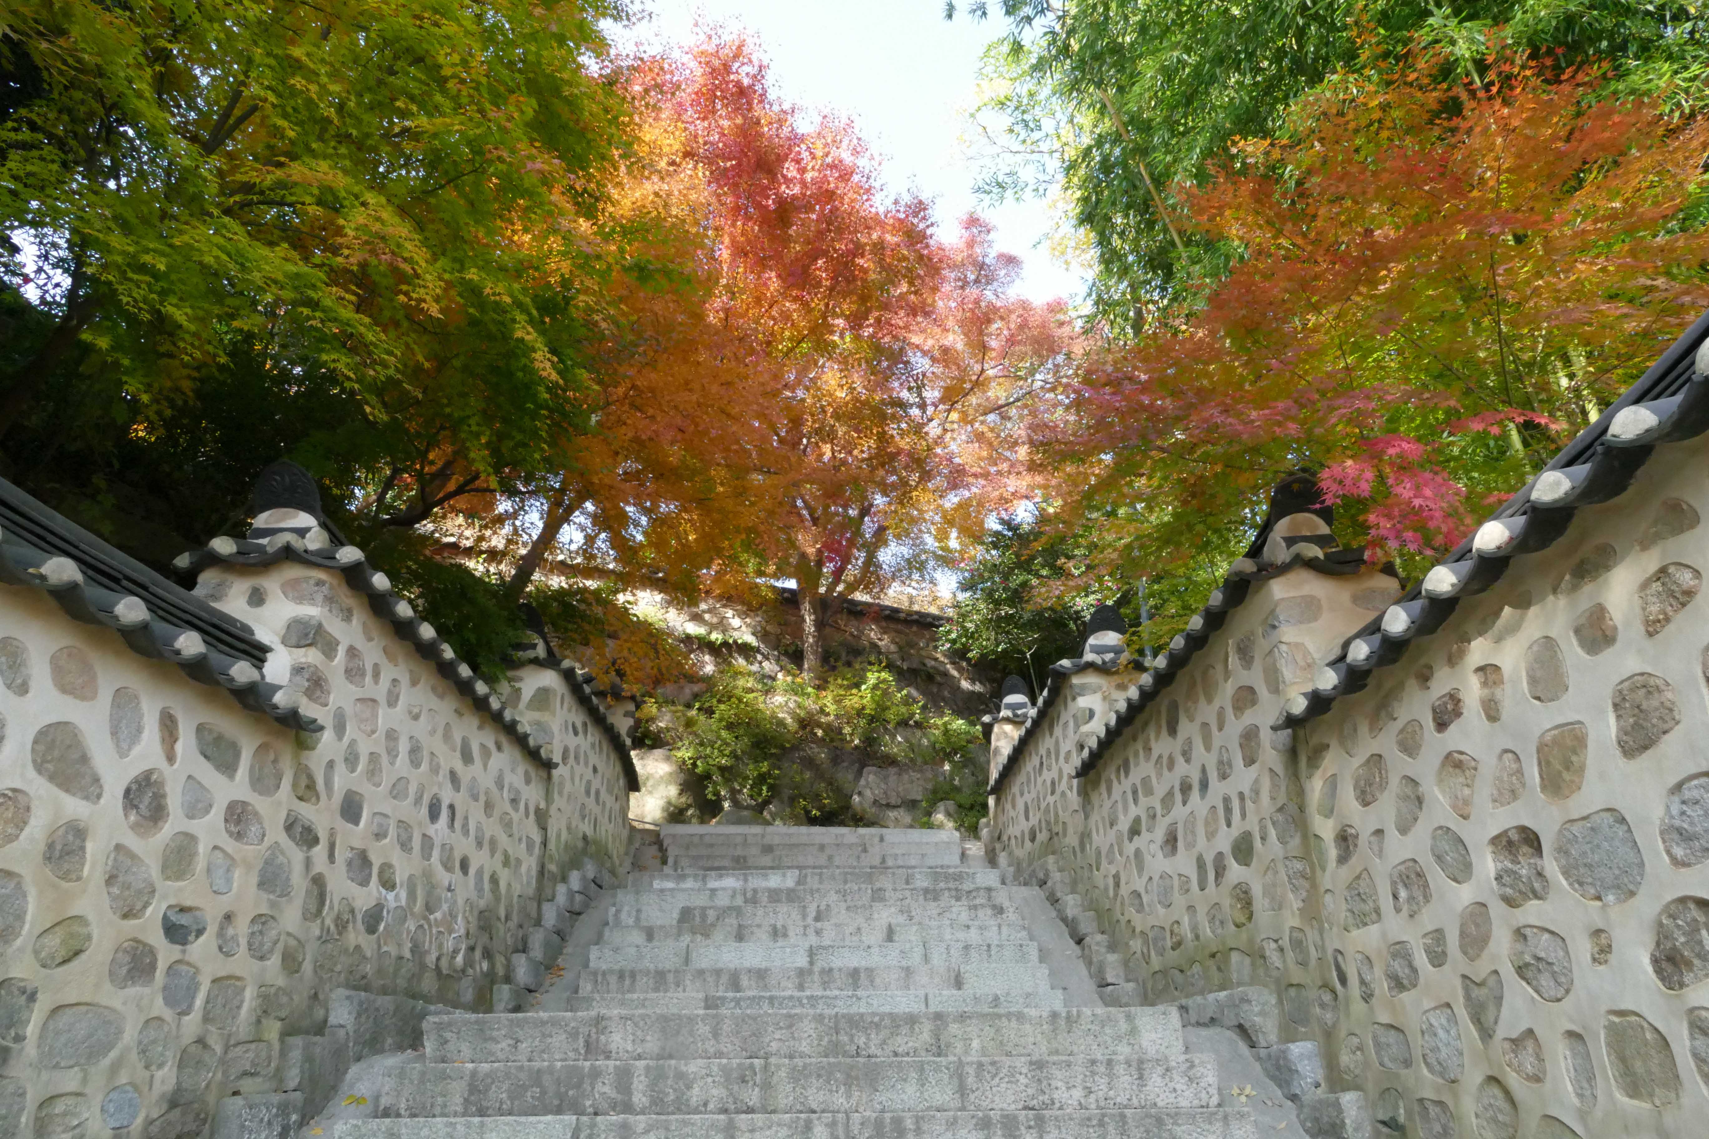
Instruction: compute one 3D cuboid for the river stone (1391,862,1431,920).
[{"bbox_3d":[1.568,0.874,3.240,0.123,0.156,0.231,-1,-22,0],"label":"river stone"}]

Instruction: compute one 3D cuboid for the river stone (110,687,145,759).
[{"bbox_3d":[-1.903,0.394,3.048,0.096,0.176,0.143,-1,-21,0],"label":"river stone"}]

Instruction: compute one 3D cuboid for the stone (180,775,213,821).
[{"bbox_3d":[-1.897,0.657,3.373,0.090,0.118,0.167,-1,-21,0],"label":"stone"}]

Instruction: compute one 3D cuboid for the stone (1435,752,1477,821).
[{"bbox_3d":[1.561,0.546,2.989,0.119,0.172,0.196,-1,-22,0],"label":"stone"}]

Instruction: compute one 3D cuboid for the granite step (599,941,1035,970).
[{"bbox_3d":[-0.248,2.479,7.548,2.816,0.155,0.370,0,-22,0],"label":"granite step"}]

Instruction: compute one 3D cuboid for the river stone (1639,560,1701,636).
[{"bbox_3d":[1.607,0.056,2.293,0.089,0.152,0.172,0,-23,-1],"label":"river stone"}]

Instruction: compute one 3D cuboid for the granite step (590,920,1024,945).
[{"bbox_3d":[-0.252,2.466,7.909,2.823,0.155,0.370,0,-22,0],"label":"granite step"}]

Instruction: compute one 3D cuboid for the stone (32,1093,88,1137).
[{"bbox_3d":[-2.004,1.382,2.990,0.074,0.115,0.208,-1,-23,3],"label":"stone"}]

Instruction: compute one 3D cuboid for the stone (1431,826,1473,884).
[{"bbox_3d":[1.576,0.738,3.063,0.101,0.156,0.188,-1,-21,0],"label":"stone"}]

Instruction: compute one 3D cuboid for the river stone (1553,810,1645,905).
[{"bbox_3d":[1.629,0.604,2.512,0.137,0.197,0.316,0,-23,-1],"label":"river stone"}]

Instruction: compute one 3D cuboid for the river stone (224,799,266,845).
[{"bbox_3d":[-1.886,0.764,3.592,0.107,0.140,0.270,0,-23,-1],"label":"river stone"}]

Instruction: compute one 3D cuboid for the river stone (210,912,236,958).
[{"bbox_3d":[-1.974,1.143,3.709,0.068,0.133,0.150,-1,-23,3],"label":"river stone"}]

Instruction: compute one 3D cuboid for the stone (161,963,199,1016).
[{"bbox_3d":[-1.892,1.161,3.284,0.090,0.138,0.200,-1,-21,0],"label":"stone"}]

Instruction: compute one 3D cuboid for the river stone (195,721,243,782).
[{"bbox_3d":[-1.998,0.560,3.678,0.096,0.150,0.263,-1,-23,3],"label":"river stone"}]

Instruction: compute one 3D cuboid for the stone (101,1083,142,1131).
[{"bbox_3d":[-1.860,1.346,2.966,0.079,0.105,0.197,0,-23,-1],"label":"stone"}]

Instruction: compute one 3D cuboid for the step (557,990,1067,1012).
[{"bbox_3d":[-0.203,2.365,6.389,2.680,0.145,0.330,-1,-21,0],"label":"step"}]

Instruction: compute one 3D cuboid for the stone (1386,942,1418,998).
[{"bbox_3d":[1.562,1.108,3.296,0.106,0.148,0.180,-1,-22,0],"label":"stone"}]

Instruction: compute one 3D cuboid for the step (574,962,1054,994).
[{"bbox_3d":[-0.223,2.340,6.730,2.650,0.145,0.330,-1,-21,0],"label":"step"}]

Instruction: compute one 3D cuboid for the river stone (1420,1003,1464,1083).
[{"bbox_3d":[1.615,1.261,3.161,0.125,0.194,0.268,0,-23,-1],"label":"river stone"}]

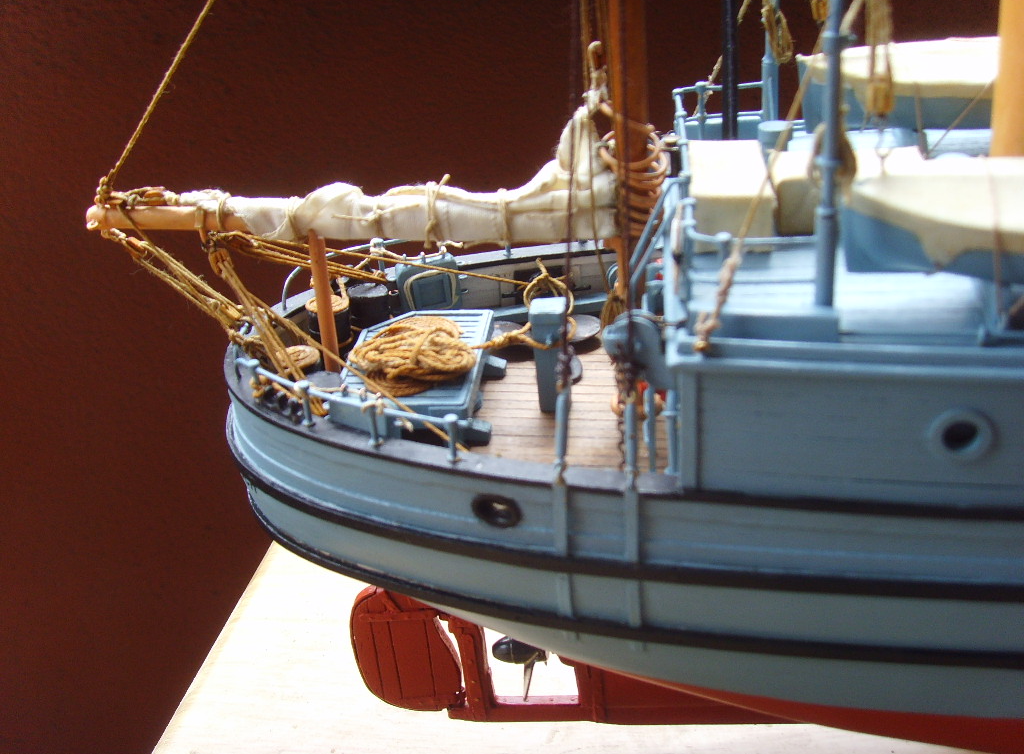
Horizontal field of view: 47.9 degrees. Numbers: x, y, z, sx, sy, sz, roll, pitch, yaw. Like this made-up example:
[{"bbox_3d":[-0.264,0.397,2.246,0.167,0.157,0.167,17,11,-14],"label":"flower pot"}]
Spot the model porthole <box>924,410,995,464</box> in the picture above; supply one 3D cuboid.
[{"bbox_3d":[0.072,0.009,0.184,0.010,0.010,0.002,0,24,9],"label":"model porthole"}]

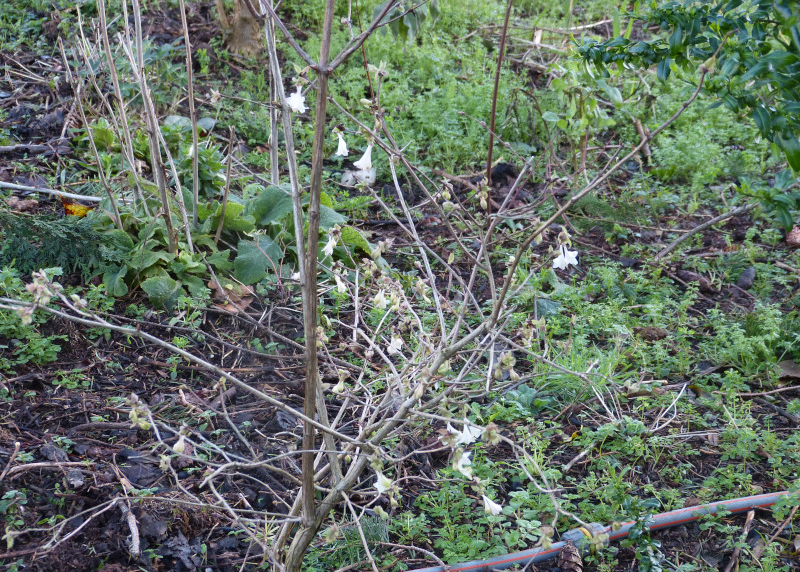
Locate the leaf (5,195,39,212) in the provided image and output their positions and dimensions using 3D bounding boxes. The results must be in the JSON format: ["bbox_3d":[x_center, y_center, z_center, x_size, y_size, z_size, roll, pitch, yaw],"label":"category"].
[{"bbox_3d":[-0.864,-0.188,3.270,0.070,0.023,0.052,0,28,0],"label":"leaf"}]

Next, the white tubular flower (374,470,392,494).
[{"bbox_3d":[-0.025,0.299,2.180,0.025,0.025,0.034,-14,71,-25],"label":"white tubular flower"}]

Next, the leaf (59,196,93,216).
[{"bbox_3d":[-0.598,-0.147,2.650,0.059,0.020,0.045,-3,28,-6],"label":"leaf"}]

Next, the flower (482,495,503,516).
[{"bbox_3d":[0.113,0.270,1.760,0.020,0.031,0.020,-30,16,26],"label":"flower"}]

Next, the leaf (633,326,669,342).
[{"bbox_3d":[0.481,0.093,2.750,0.064,0.017,0.043,0,28,0],"label":"leaf"}]

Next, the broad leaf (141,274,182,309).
[{"bbox_3d":[-0.381,0.009,2.290,0.067,0.042,0.045,3,28,6],"label":"broad leaf"}]

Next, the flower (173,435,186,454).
[{"bbox_3d":[-0.274,0.197,1.780,0.017,0.025,0.017,20,25,9],"label":"flower"}]

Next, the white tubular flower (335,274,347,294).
[{"bbox_3d":[-0.099,-0.003,2.380,0.016,0.032,0.016,-25,9,-39],"label":"white tubular flower"}]

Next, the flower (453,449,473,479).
[{"bbox_3d":[0.075,0.214,1.730,0.026,0.033,0.024,16,32,28],"label":"flower"}]

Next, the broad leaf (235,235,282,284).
[{"bbox_3d":[-0.233,-0.044,2.360,0.080,0.070,0.045,11,30,19],"label":"broad leaf"}]

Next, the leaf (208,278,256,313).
[{"bbox_3d":[-0.279,0.016,2.360,0.078,0.030,0.062,-3,28,-6],"label":"leaf"}]

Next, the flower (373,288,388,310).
[{"bbox_3d":[-0.032,0.022,2.380,0.024,0.033,0.024,-10,12,-18],"label":"flower"}]

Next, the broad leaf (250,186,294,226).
[{"bbox_3d":[-0.271,-0.169,3.050,0.080,0.040,0.085,33,58,33],"label":"broad leaf"}]

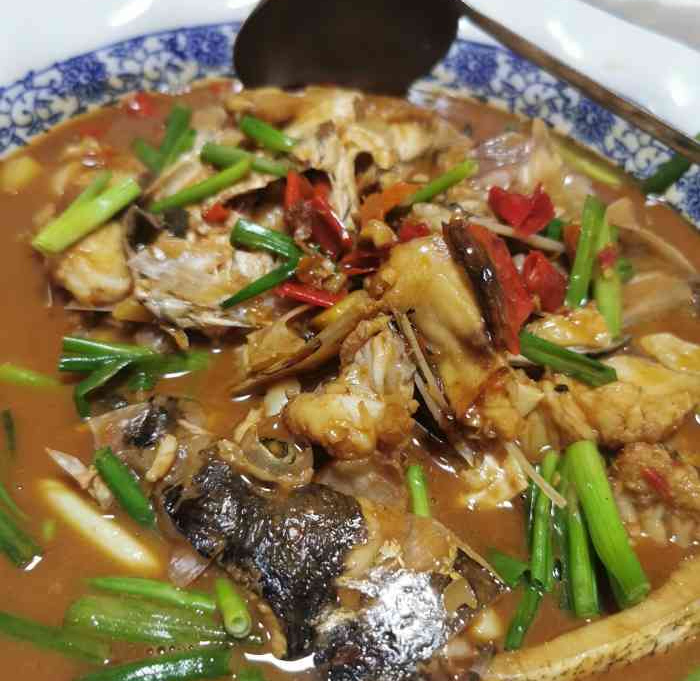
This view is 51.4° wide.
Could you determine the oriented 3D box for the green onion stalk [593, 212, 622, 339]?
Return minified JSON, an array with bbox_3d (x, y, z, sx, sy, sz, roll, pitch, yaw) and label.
[{"bbox_3d":[0.094,-0.025,0.263,0.008,0.007,0.055,9,59,-1],"label":"green onion stalk"}]

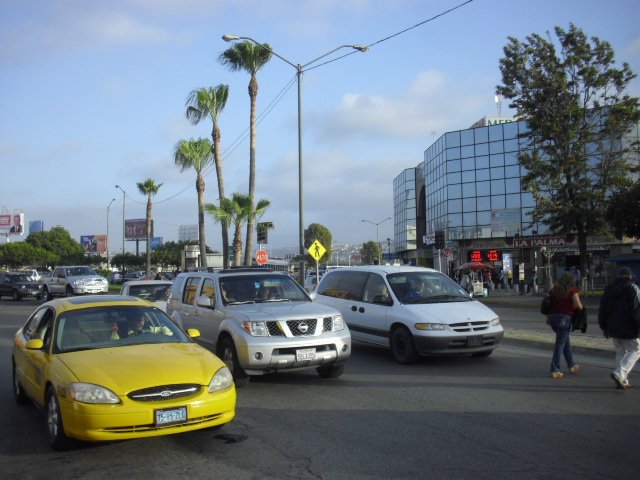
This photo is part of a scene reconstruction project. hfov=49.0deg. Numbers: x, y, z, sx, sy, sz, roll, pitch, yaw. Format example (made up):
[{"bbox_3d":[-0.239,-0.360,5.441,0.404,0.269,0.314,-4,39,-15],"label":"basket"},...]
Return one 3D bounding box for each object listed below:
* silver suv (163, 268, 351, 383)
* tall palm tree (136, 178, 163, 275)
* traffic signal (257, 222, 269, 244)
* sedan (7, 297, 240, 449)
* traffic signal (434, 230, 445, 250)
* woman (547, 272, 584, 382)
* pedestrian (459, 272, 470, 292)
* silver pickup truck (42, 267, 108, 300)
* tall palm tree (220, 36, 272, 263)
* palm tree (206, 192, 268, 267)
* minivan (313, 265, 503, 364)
[{"bbox_3d":[-1.216,1.377,12.275,1.900,1.800,4.760,0,-3,-28],"label":"silver suv"},{"bbox_3d":[-13.589,-0.359,56.000,2.100,9.100,2.100,-1,-2,0],"label":"tall palm tree"},{"bbox_3d":[-2.823,-0.319,34.500,0.500,1.050,0.360,-1,-2,-6],"label":"traffic signal"},{"bbox_3d":[-2.592,1.430,8.614,1.880,1.430,5.000,1,-3,-29],"label":"sedan"},{"bbox_3d":[6.293,0.026,37.000,0.480,1.050,0.360,-1,-2,9],"label":"traffic signal"},{"bbox_3d":[3.774,1.307,10.800,0.600,1.660,0.550,-3,-3,37],"label":"woman"},{"bbox_3d":[8.668,2.582,42.000,0.450,1.600,0.550,0,-2,-13],"label":"pedestrian"},{"bbox_3d":[-13.262,2.421,37.800,2.000,1.900,5.700,1,-3,-38],"label":"silver pickup truck"},{"bbox_3d":[-3.732,-3.382,35.200,2.700,13.100,2.700,-1,-2,0],"label":"tall palm tree"},{"bbox_3d":[-4.176,0.410,36.000,3.250,5.700,3.100,-1,-2,0],"label":"palm tree"},{"bbox_3d":[1.666,1.440,14.351,1.960,1.760,4.950,0,-3,-25],"label":"minivan"}]

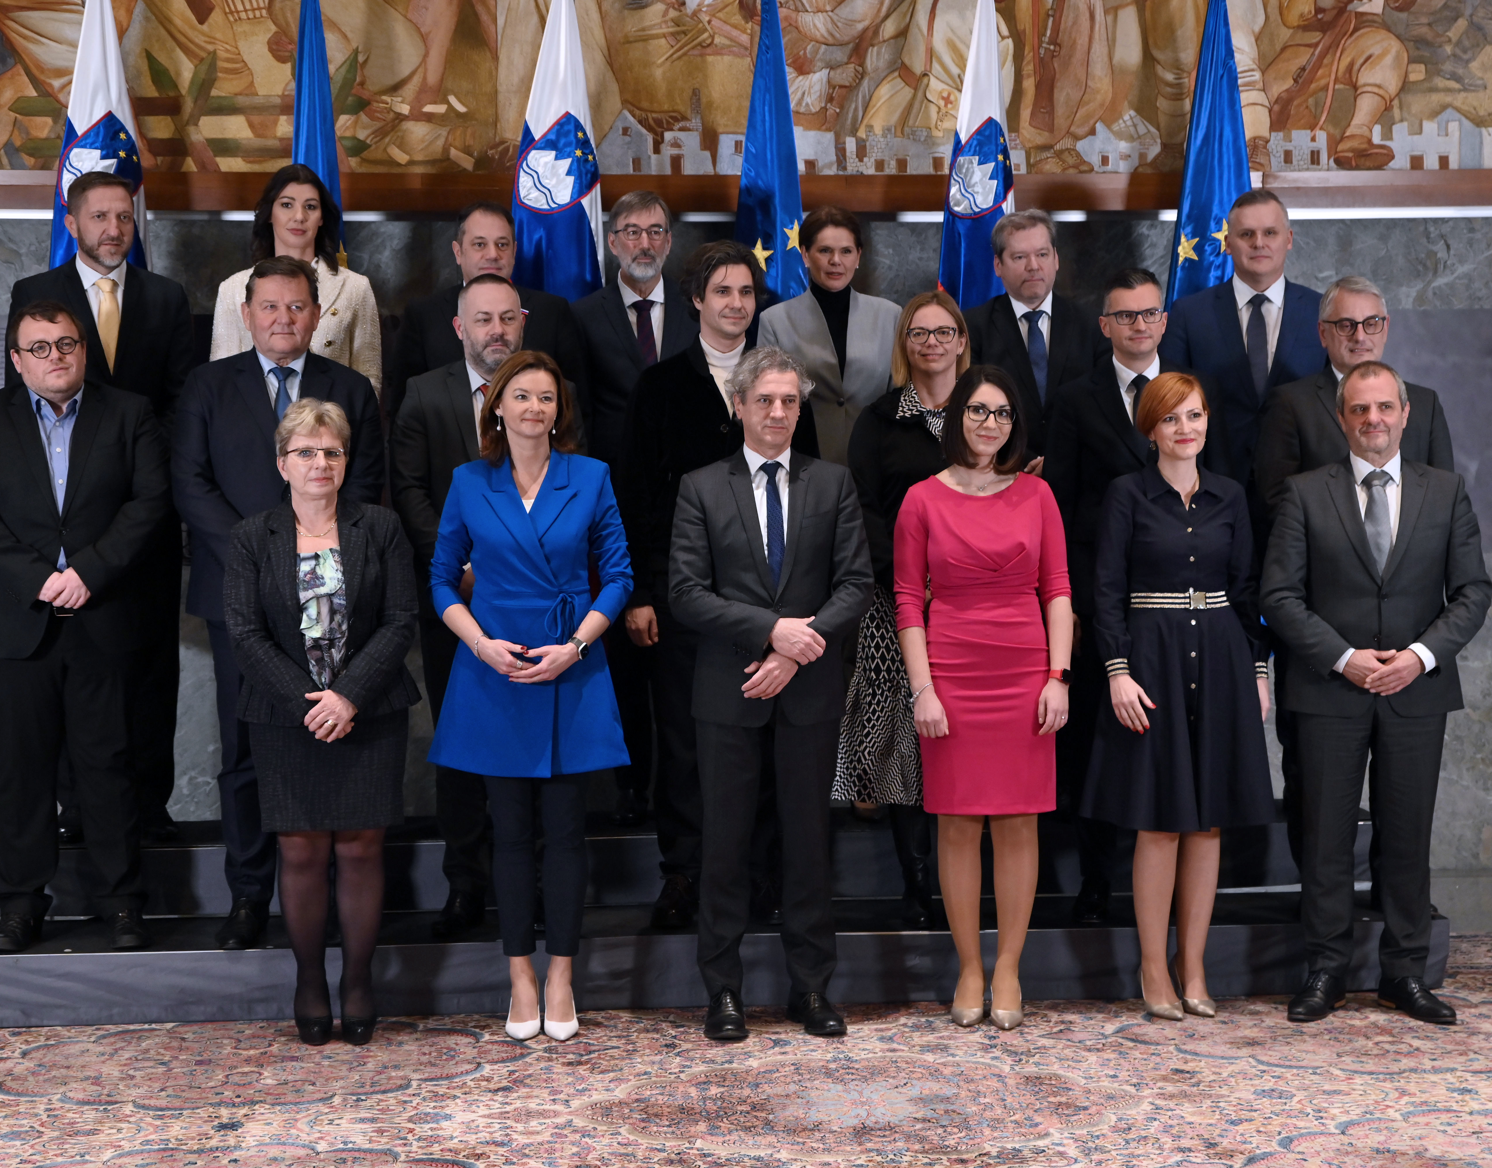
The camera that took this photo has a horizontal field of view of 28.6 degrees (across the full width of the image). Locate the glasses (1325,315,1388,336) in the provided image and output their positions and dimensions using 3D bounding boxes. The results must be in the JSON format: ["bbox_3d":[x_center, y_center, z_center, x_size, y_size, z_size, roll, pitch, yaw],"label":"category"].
[{"bbox_3d":[1.697,-0.720,8.140,0.145,0.050,0.145,-1,3,-9],"label":"glasses"}]

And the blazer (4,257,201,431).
[{"bbox_3d":[-1.891,-0.573,8.570,0.560,0.760,0.330,-1,3,-12],"label":"blazer"}]

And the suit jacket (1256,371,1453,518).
[{"bbox_3d":[1.743,-0.252,8.340,0.540,0.740,0.290,-1,4,-2],"label":"suit jacket"}]

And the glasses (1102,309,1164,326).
[{"bbox_3d":[1.086,-0.743,8.170,0.142,0.045,0.145,-1,4,-9],"label":"glasses"}]

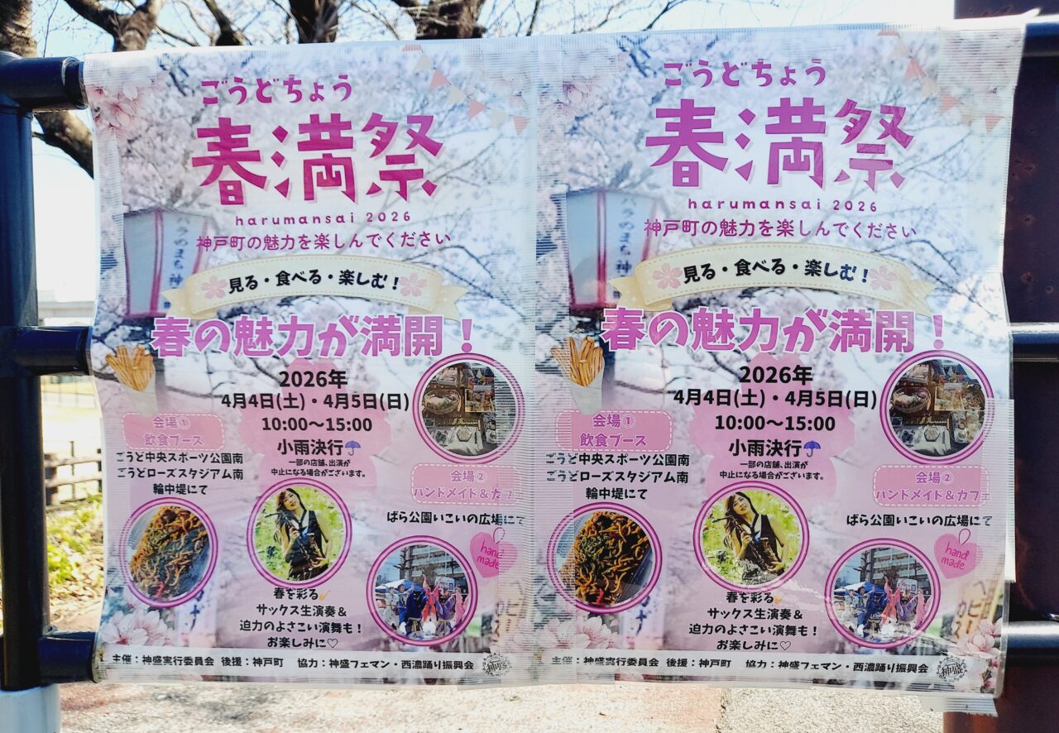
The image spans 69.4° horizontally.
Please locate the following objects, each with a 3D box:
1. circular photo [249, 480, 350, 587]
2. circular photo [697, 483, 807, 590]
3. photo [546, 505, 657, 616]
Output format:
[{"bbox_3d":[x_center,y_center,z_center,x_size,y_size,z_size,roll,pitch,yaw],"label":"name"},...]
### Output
[{"bbox_3d":[-0.153,0.111,0.508,0.070,0.071,0.005,0,-2,5],"label":"circular photo"},{"bbox_3d":[0.141,0.109,0.487,0.071,0.071,0.005,0,3,2],"label":"circular photo"},{"bbox_3d":[0.048,0.123,0.492,0.071,0.071,0.005,0,3,4],"label":"photo"}]

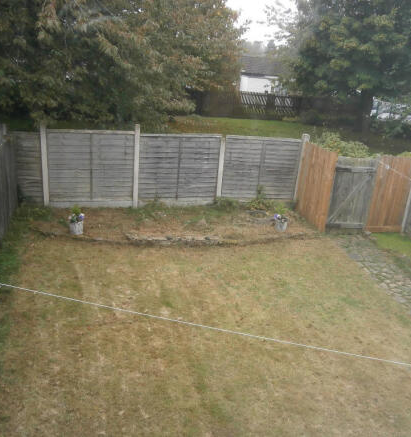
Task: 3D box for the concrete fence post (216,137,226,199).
[{"bbox_3d":[0.350,-1.108,10.015,0.100,1.520,0.105,0,19,-11],"label":"concrete fence post"}]

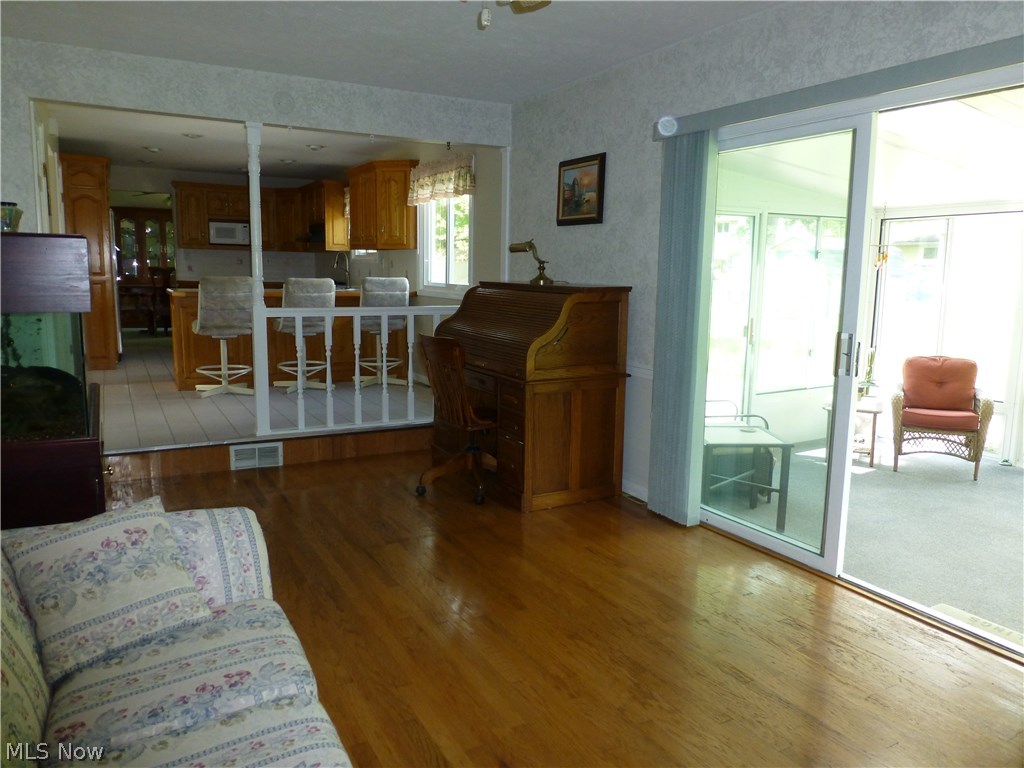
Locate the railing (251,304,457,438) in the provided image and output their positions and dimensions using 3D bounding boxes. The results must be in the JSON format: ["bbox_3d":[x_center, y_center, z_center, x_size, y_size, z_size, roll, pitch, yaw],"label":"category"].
[{"bbox_3d":[-0.935,-0.127,5.194,1.800,0.870,0.090,-4,10,-26],"label":"railing"}]

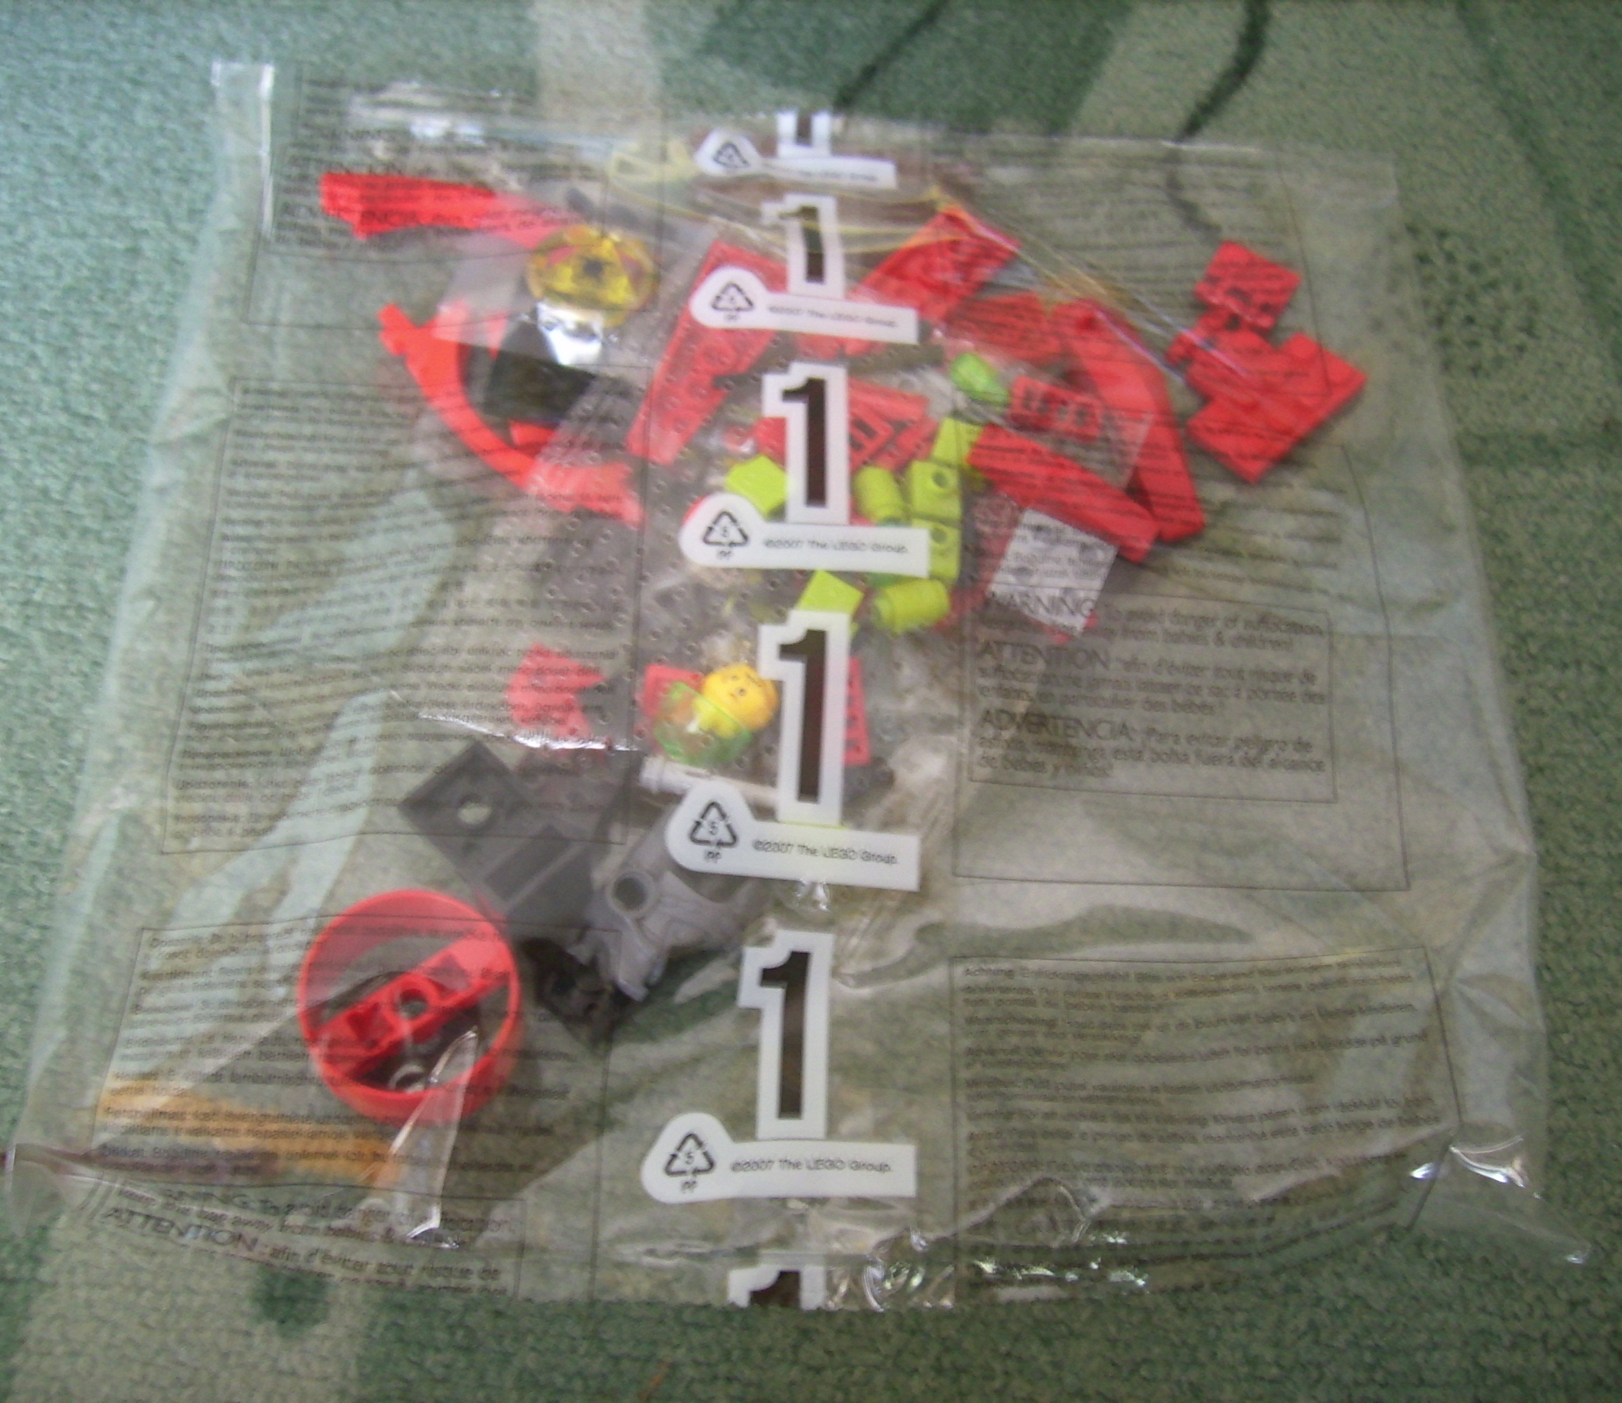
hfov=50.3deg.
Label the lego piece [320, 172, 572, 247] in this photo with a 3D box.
[{"bbox_3d":[-0.067,-0.091,0.319,0.047,0.008,0.008,6,64,-2],"label":"lego piece"}]

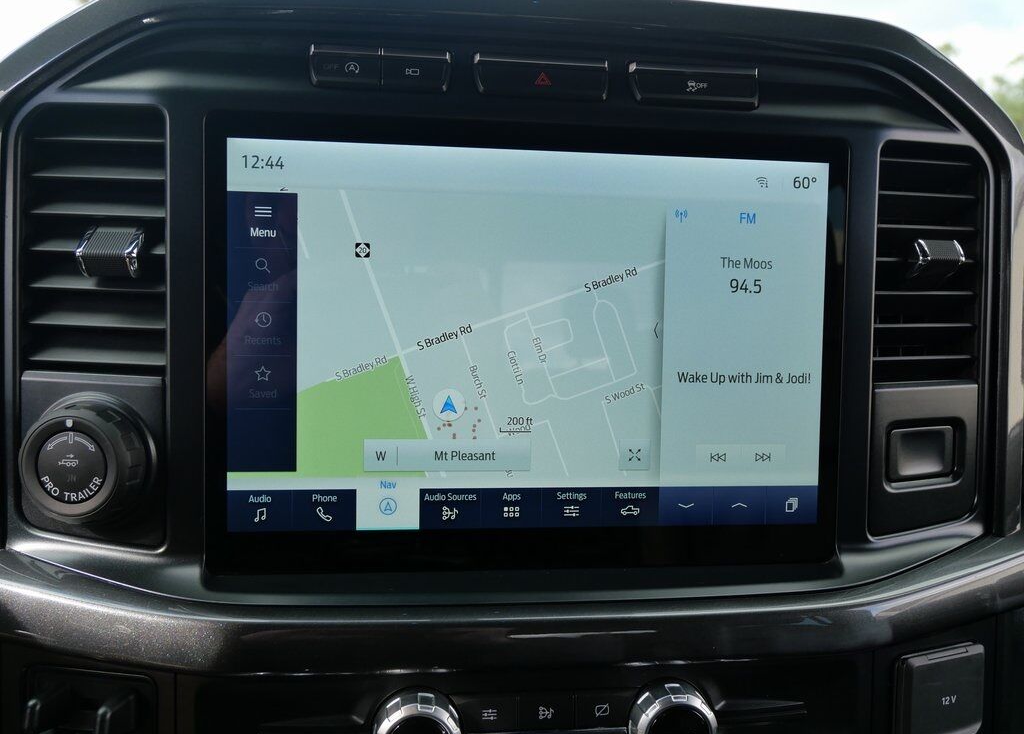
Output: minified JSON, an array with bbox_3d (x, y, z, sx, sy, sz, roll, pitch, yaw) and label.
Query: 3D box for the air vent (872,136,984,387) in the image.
[{"bbox_3d":[0.189,-0.046,0.411,0.054,0.108,0.027,1,3,-7],"label":"air vent"}]

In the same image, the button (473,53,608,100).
[{"bbox_3d":[0.013,-0.122,0.378,0.057,0.017,0.010,1,-3,-7],"label":"button"}]

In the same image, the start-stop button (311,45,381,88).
[{"bbox_3d":[-0.069,-0.123,0.367,0.028,0.017,0.010,1,-3,-7],"label":"start-stop button"}]

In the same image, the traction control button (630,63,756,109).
[{"bbox_3d":[0.080,-0.121,0.387,0.056,0.017,0.010,1,-3,-7],"label":"traction control button"}]

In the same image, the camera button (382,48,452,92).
[{"bbox_3d":[-0.040,-0.123,0.371,0.028,0.017,0.010,1,-3,-7],"label":"camera button"}]

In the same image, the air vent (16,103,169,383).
[{"bbox_3d":[-0.169,-0.051,0.364,0.056,0.107,0.027,1,3,-7],"label":"air vent"}]

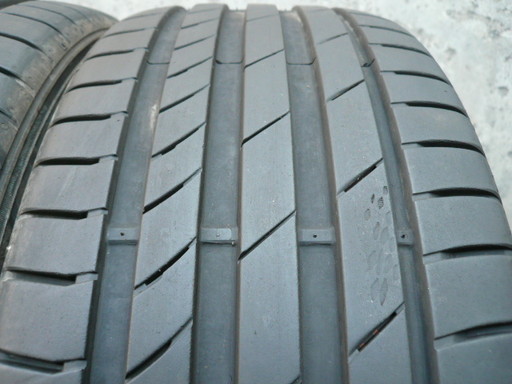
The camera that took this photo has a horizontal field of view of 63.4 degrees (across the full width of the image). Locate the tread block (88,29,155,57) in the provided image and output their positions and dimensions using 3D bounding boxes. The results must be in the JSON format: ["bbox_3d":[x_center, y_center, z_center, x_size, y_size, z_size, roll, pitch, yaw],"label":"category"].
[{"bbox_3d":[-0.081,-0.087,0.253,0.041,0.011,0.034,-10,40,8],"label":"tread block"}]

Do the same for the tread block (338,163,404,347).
[{"bbox_3d":[0.043,0.022,0.160,0.022,0.009,0.077,0,66,-1],"label":"tread block"}]

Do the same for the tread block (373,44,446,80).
[{"bbox_3d":[0.083,-0.067,0.225,0.041,0.007,0.028,10,45,-10],"label":"tread block"}]

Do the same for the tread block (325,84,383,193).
[{"bbox_3d":[0.043,-0.026,0.186,0.022,0.006,0.067,2,56,-2],"label":"tread block"}]

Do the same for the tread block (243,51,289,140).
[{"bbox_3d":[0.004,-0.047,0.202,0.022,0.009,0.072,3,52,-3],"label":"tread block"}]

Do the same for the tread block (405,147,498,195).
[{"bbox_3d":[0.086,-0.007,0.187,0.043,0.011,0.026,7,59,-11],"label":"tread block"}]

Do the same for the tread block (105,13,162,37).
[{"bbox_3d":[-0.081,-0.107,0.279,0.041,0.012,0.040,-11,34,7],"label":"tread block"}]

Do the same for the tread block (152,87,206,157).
[{"bbox_3d":[-0.034,-0.031,0.191,0.021,0.008,0.044,2,56,-2],"label":"tread block"}]

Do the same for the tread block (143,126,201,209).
[{"bbox_3d":[-0.034,-0.010,0.177,0.021,0.008,0.044,2,60,-2],"label":"tread block"}]

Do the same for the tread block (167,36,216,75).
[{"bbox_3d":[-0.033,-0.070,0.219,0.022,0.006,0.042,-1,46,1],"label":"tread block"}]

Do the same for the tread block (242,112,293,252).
[{"bbox_3d":[0.005,-0.005,0.172,0.021,0.009,0.067,0,61,-1],"label":"tread block"}]

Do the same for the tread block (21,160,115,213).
[{"bbox_3d":[-0.076,-0.001,0.171,0.036,0.009,0.023,-2,61,4],"label":"tread block"}]

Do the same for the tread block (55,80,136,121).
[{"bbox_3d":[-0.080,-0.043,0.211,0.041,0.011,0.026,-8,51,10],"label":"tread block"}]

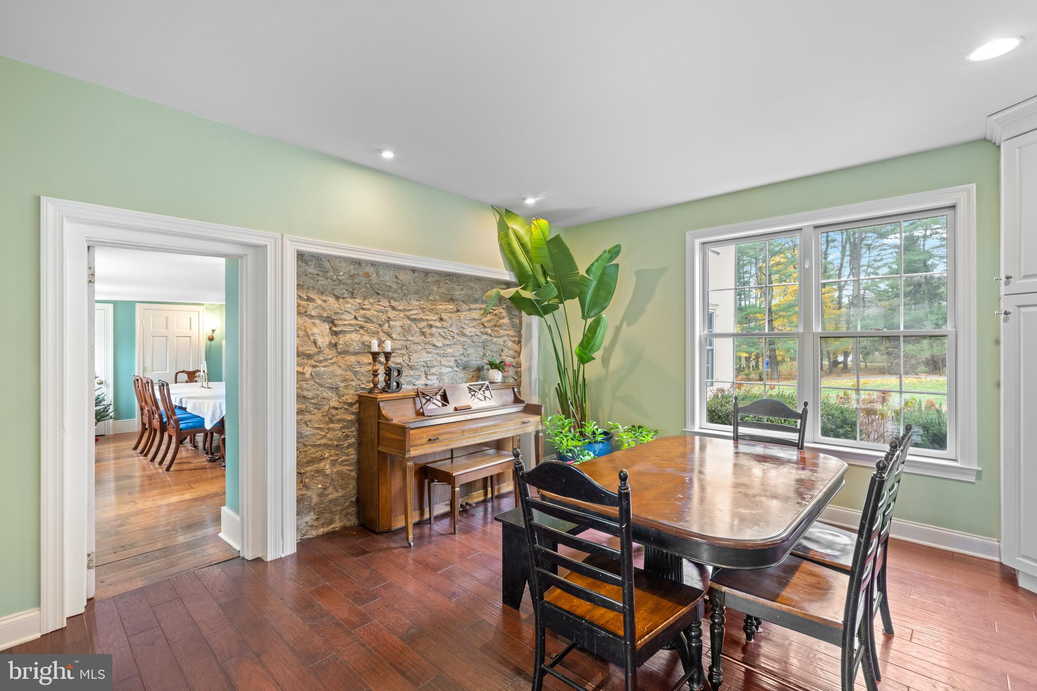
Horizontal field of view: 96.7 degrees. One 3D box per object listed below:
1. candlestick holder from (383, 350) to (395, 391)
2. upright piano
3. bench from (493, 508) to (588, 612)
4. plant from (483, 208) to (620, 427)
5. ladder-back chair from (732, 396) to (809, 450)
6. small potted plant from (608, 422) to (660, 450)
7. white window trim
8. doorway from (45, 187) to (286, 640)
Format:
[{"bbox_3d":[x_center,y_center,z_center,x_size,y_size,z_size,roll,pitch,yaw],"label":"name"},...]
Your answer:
[{"bbox_3d":[-1.058,0.216,3.731,0.115,0.321,0.115,0,0,43],"label":"candlestick holder"},{"bbox_3d":[-0.509,0.881,3.918,0.620,1.034,1.476,0,0,43],"label":"upright piano"},{"bbox_3d":[0.425,1.176,2.817,0.399,0.451,1.200,0,0,43],"label":"bench"},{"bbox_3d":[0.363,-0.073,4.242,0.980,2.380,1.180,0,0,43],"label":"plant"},{"bbox_3d":[1.579,0.886,3.046,0.490,1.029,0.580,0,0,43],"label":"ladder-back chair"},{"bbox_3d":[1.082,0.997,4.323,0.440,0.560,0.460,0,0,43],"label":"small potted plant"},{"bbox_3d":[2.343,-0.082,3.744,1.953,1.974,0.140,0,0,43],"label":"white window trim"},{"bbox_3d":[-2.001,0.339,2.695,0.219,2.126,1.103,0,0,43],"label":"doorway"}]

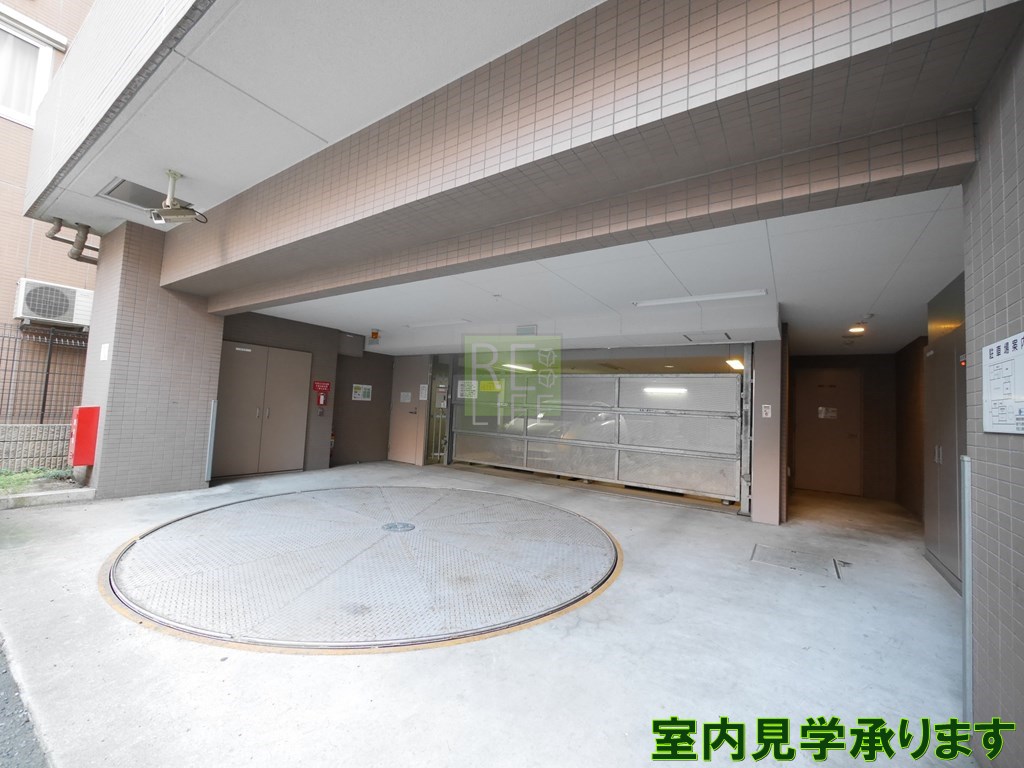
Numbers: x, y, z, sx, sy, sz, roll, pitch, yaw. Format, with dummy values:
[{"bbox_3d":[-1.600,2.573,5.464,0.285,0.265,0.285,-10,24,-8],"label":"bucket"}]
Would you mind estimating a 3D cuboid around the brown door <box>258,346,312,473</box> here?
[{"bbox_3d":[-3.597,0.419,6.588,0.050,1.910,0.700,1,-4,34],"label":"brown door"}]

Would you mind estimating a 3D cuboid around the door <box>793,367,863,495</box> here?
[{"bbox_3d":[5.501,0.801,7.215,0.940,2.155,0.060,1,-4,34],"label":"door"}]

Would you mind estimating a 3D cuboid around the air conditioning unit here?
[{"bbox_3d":[-6.590,-1.146,6.026,0.280,0.530,0.740,1,-4,34],"label":"air conditioning unit"}]

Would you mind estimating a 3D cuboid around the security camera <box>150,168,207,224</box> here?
[{"bbox_3d":[-2.866,-1.549,3.571,0.110,0.470,0.380,3,-3,7],"label":"security camera"}]

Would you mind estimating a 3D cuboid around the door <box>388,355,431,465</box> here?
[{"bbox_3d":[-2.047,0.492,8.264,0.980,2.130,0.060,1,-4,34],"label":"door"}]

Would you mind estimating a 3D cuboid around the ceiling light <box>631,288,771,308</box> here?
[{"bbox_3d":[1.827,-0.843,4.144,1.230,0.050,0.070,1,-4,34],"label":"ceiling light"}]

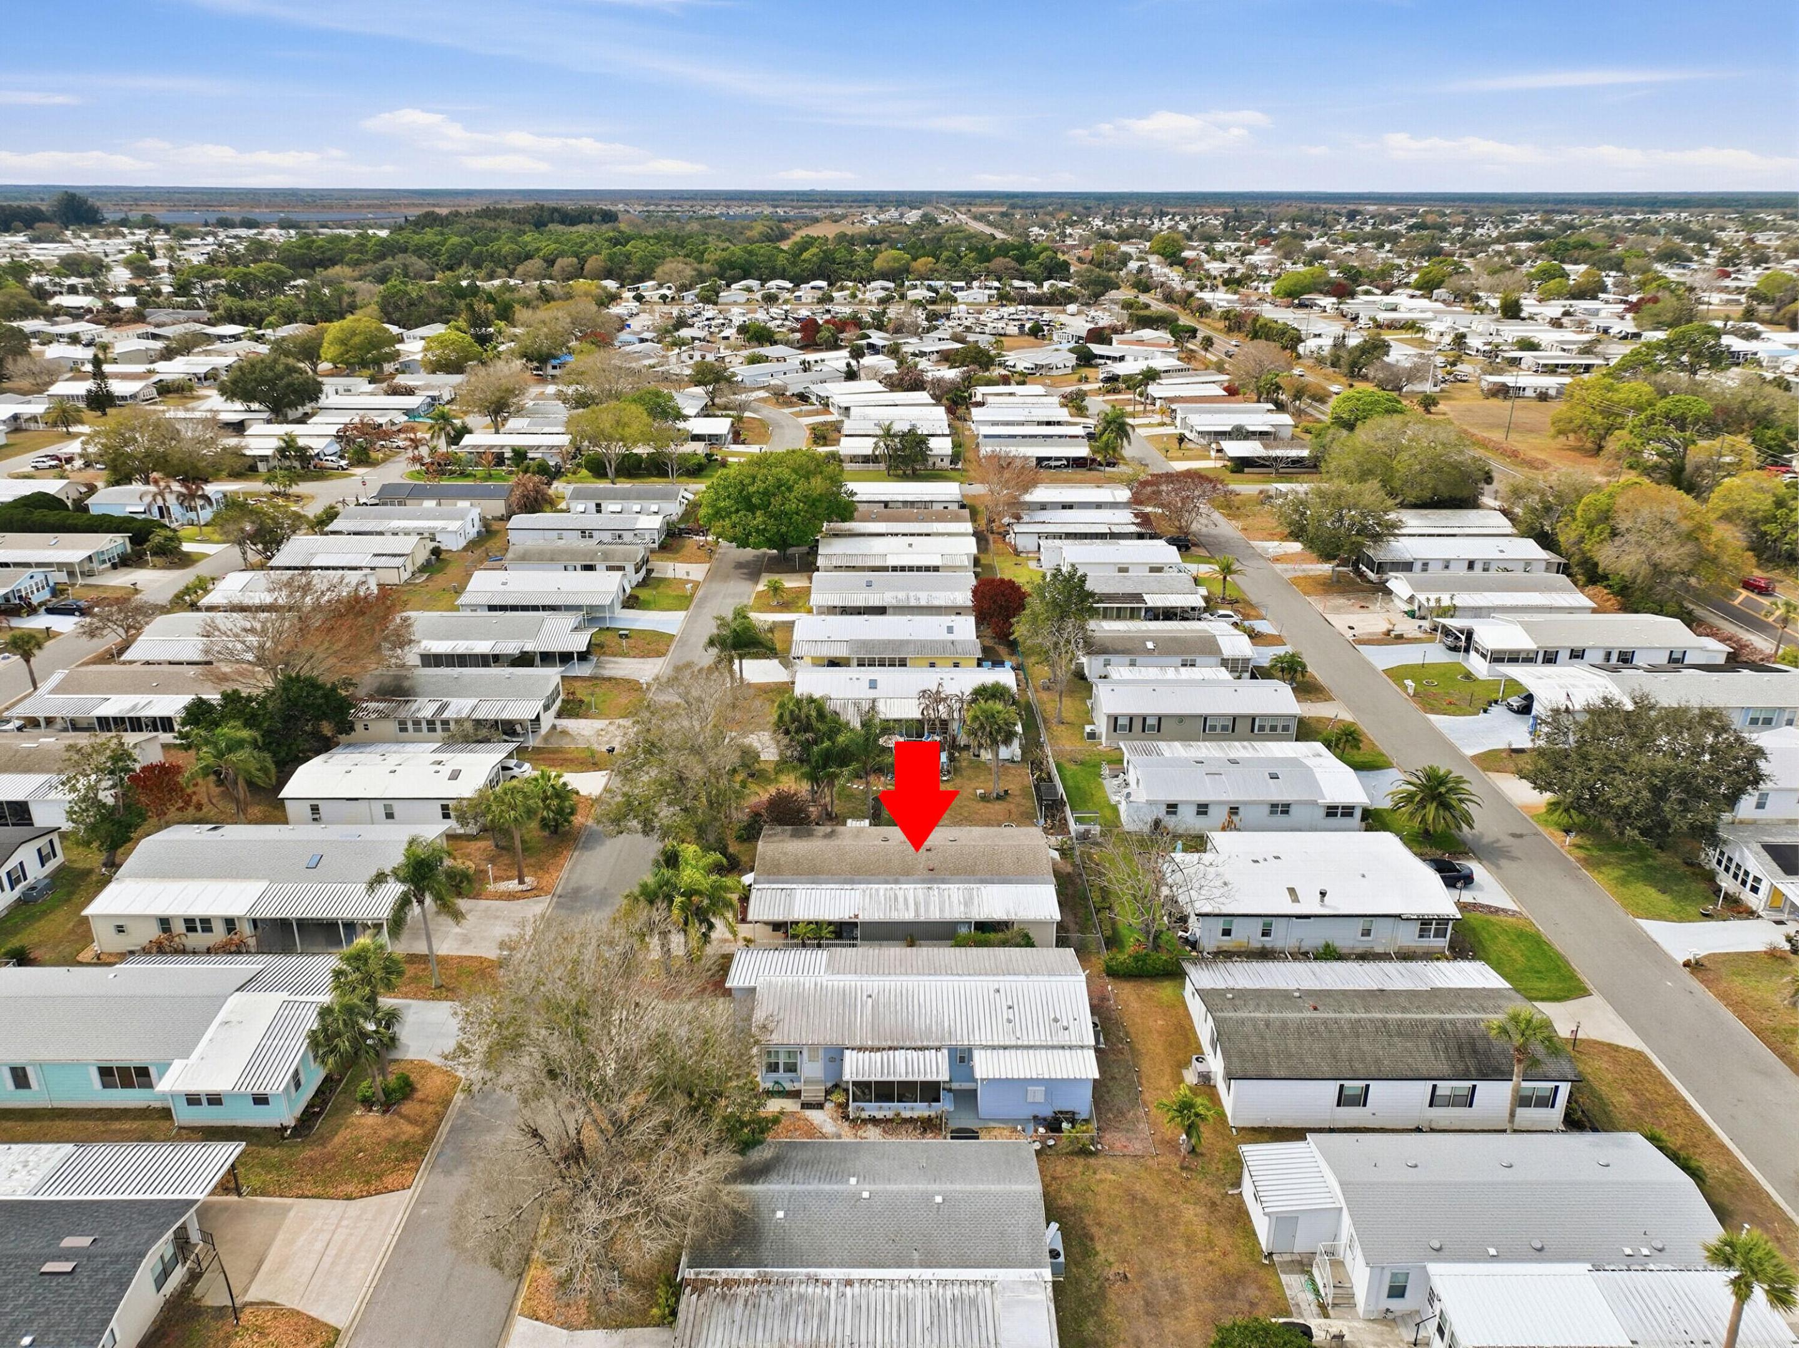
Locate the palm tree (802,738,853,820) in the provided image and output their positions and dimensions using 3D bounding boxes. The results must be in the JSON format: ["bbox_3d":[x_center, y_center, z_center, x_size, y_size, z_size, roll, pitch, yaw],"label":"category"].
[{"bbox_3d":[-5.093,7.676,88.644,3.700,6.000,3.700,0,21,0],"label":"palm tree"}]

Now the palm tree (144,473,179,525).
[{"bbox_3d":[-95.328,-22.143,161.575,4.500,7.700,4.500,0,21,0],"label":"palm tree"}]

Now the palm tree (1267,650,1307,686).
[{"bbox_3d":[36.854,-0.419,118.600,3.710,3.350,3.710,0,21,0],"label":"palm tree"}]

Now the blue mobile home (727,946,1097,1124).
[{"bbox_3d":[0.283,18.199,65.125,18.900,3.600,10.600,0,21,0],"label":"blue mobile home"}]

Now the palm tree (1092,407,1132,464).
[{"bbox_3d":[34.857,-38.739,204.329,6.600,9.600,6.400,0,21,0],"label":"palm tree"}]

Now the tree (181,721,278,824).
[{"bbox_3d":[-46.394,7.190,87.029,6.300,7.800,6.300,0,21,0],"label":"tree"}]

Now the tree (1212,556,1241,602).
[{"bbox_3d":[36.030,-10.519,136.984,3.500,4.900,3.500,0,21,0],"label":"tree"}]

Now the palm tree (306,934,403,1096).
[{"bbox_3d":[-26.582,17.375,61.744,4.500,8.500,4.200,0,21,0],"label":"palm tree"}]

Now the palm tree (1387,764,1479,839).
[{"bbox_3d":[37.400,9.250,87.498,6.400,5.300,6.300,0,21,0],"label":"palm tree"}]

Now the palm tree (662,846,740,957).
[{"bbox_3d":[-11.387,13.660,72.482,4.700,7.700,4.600,0,21,0],"label":"palm tree"}]

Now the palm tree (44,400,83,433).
[{"bbox_3d":[-152.842,-46.981,228.530,6.100,6.100,6.000,0,21,0],"label":"palm tree"}]

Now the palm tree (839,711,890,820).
[{"bbox_3d":[-2.222,6.927,88.690,4.000,8.500,4.000,0,21,0],"label":"palm tree"}]

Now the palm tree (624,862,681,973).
[{"bbox_3d":[-14.433,14.696,74.011,3.170,7.500,3.170,0,21,0],"label":"palm tree"}]

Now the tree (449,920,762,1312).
[{"bbox_3d":[-13.358,19.306,56.789,14.800,11.500,17.000,0,21,0],"label":"tree"}]

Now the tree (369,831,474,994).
[{"bbox_3d":[-26.105,13.428,69.103,5.700,9.400,5.700,0,21,0],"label":"tree"}]

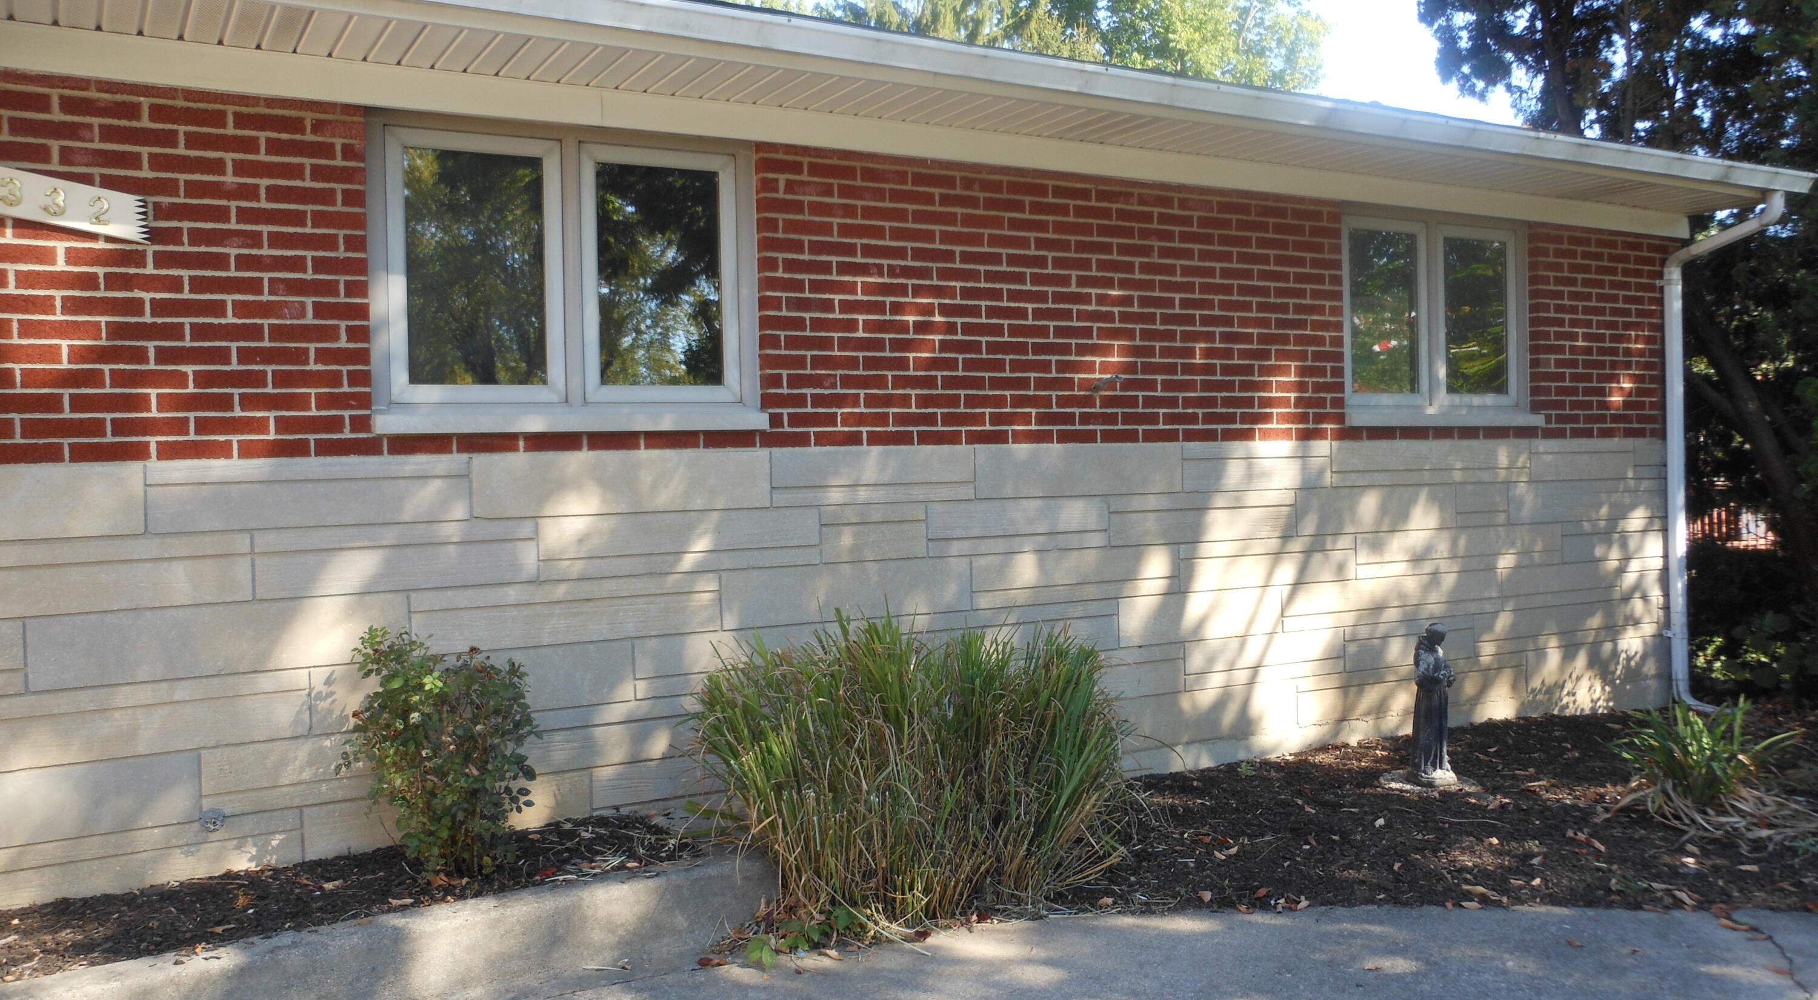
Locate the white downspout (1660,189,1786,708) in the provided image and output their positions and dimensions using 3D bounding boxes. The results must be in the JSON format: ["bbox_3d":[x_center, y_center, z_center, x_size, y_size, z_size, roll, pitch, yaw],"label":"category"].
[{"bbox_3d":[4.216,-0.222,7.607,0.100,2.657,0.620,-2,2,-30],"label":"white downspout"}]

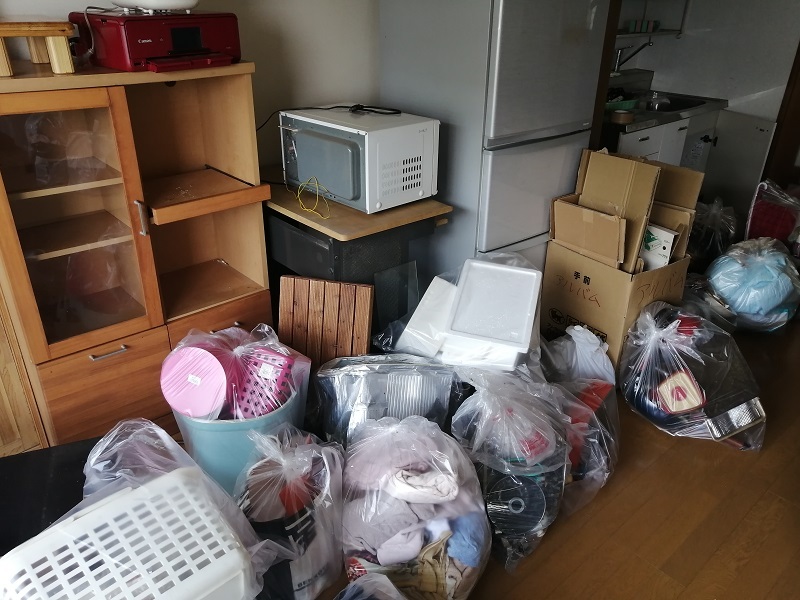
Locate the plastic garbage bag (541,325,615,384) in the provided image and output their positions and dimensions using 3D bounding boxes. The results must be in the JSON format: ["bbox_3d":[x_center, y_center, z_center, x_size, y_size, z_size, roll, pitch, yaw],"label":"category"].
[{"bbox_3d":[0.618,0.219,2.196,0.250,0.270,0.250,1,26,0],"label":"plastic garbage bag"}]

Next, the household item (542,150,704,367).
[{"bbox_3d":[0.847,-0.162,2.443,0.360,0.740,0.420,-15,30,-28],"label":"household item"}]

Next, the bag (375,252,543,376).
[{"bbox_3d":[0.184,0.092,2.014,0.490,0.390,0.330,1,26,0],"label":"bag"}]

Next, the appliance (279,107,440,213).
[{"bbox_3d":[-0.144,-0.511,2.185,0.315,0.256,0.465,-22,34,-38],"label":"appliance"}]

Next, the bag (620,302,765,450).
[{"bbox_3d":[0.968,0.221,2.118,0.380,0.340,0.360,8,27,15],"label":"bag"}]

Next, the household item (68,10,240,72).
[{"bbox_3d":[-0.764,-0.831,1.993,0.335,0.140,0.379,21,33,36],"label":"household item"}]

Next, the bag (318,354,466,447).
[{"bbox_3d":[-0.033,0.326,1.895,0.420,0.330,0.250,1,26,0],"label":"bag"}]

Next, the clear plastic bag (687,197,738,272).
[{"bbox_3d":[1.502,-0.253,2.986,0.290,0.440,0.290,1,26,0],"label":"clear plastic bag"}]

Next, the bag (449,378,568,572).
[{"bbox_3d":[0.281,0.434,1.646,0.290,0.360,0.300,1,26,0],"label":"bag"}]

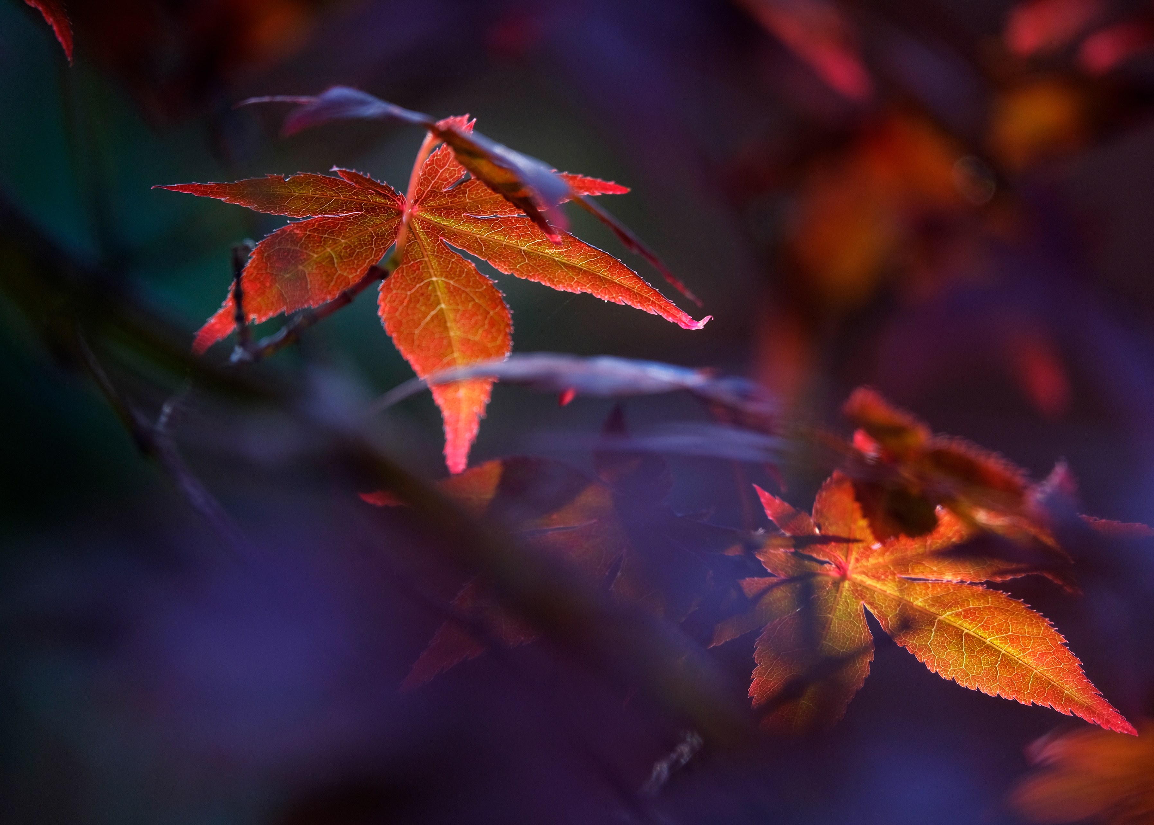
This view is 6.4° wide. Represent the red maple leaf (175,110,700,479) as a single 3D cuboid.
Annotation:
[{"bbox_3d":[-0.021,-0.017,1.500,0.080,0.052,0.026,0,0,0],"label":"red maple leaf"}]

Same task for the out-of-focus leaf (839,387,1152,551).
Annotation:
[{"bbox_3d":[0.059,0.008,1.460,0.044,0.023,0.026,0,0,0],"label":"out-of-focus leaf"}]

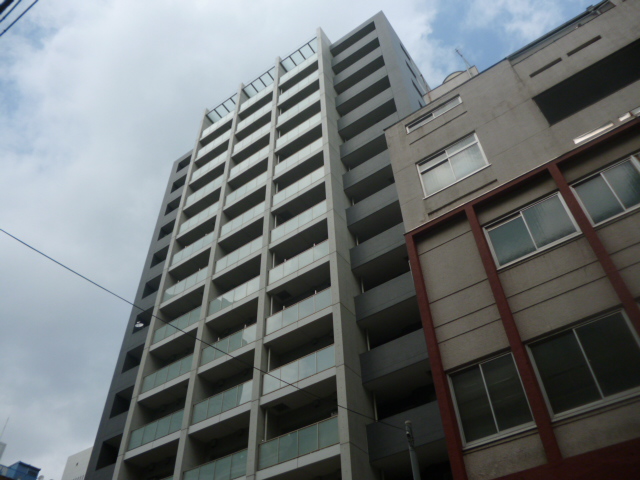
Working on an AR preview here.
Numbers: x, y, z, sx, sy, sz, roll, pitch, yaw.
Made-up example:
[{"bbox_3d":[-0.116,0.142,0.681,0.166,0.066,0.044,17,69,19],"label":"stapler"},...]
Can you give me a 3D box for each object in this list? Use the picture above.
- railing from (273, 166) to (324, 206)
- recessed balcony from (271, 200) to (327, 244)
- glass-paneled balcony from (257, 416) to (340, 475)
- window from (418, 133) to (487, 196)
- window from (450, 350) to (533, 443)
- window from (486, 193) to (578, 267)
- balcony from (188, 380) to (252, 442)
[{"bbox_3d":[-1.235,-2.940,29.578,3.730,1.021,0.080,-28,-51,23],"label":"railing"},{"bbox_3d":[-0.808,-0.440,27.140,3.720,1.400,1.200,-28,-51,23],"label":"recessed balcony"},{"bbox_3d":[-0.797,7.507,19.030,3.730,1.021,0.080,-28,-51,23],"label":"glass-paneled balcony"},{"bbox_3d":[3.539,-1.981,13.914,1.842,1.515,0.120,-28,-51,23],"label":"window"},{"bbox_3d":[3.155,2.977,9.590,1.349,1.499,0.120,-28,-51,23],"label":"window"},{"bbox_3d":[4.555,-0.164,11.218,1.779,1.298,0.120,-28,-51,23],"label":"window"},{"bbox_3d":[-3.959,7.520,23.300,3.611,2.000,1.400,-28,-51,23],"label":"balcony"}]

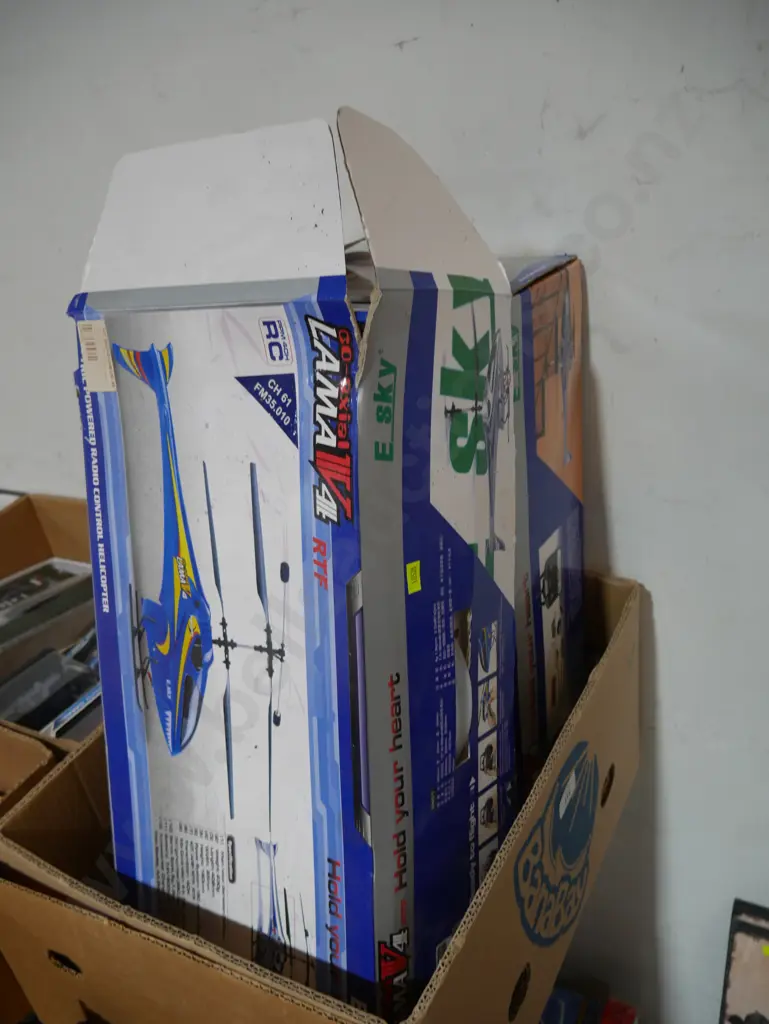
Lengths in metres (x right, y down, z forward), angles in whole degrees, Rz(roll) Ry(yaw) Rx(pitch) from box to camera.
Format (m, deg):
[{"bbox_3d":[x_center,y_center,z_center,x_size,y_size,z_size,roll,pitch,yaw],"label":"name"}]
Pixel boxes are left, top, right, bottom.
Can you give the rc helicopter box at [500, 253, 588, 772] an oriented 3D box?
[{"bbox_3d":[0.041,0.058,0.846,0.275,0.578,0.173,9,29,30],"label":"rc helicopter box"}]

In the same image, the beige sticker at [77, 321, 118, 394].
[{"bbox_3d":[-0.223,-0.120,0.643,0.029,0.055,0.002,8,23,26],"label":"beige sticker"}]

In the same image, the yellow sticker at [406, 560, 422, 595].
[{"bbox_3d":[0.022,0.049,0.617,0.002,0.023,0.015,10,21,40],"label":"yellow sticker"}]

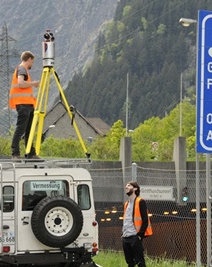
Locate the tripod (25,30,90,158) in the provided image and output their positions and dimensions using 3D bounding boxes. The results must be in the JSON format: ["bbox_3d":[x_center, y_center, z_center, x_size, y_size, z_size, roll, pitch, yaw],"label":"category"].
[{"bbox_3d":[-0.753,-0.604,18.300,0.970,2.040,1.050,-1,-2,10],"label":"tripod"}]

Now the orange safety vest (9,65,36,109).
[{"bbox_3d":[-1.312,-0.740,18.450,0.370,0.690,0.460,0,-2,-15],"label":"orange safety vest"}]

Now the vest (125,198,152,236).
[{"bbox_3d":[0.496,1.255,17.800,0.310,0.600,0.430,2,-3,-42],"label":"vest"}]

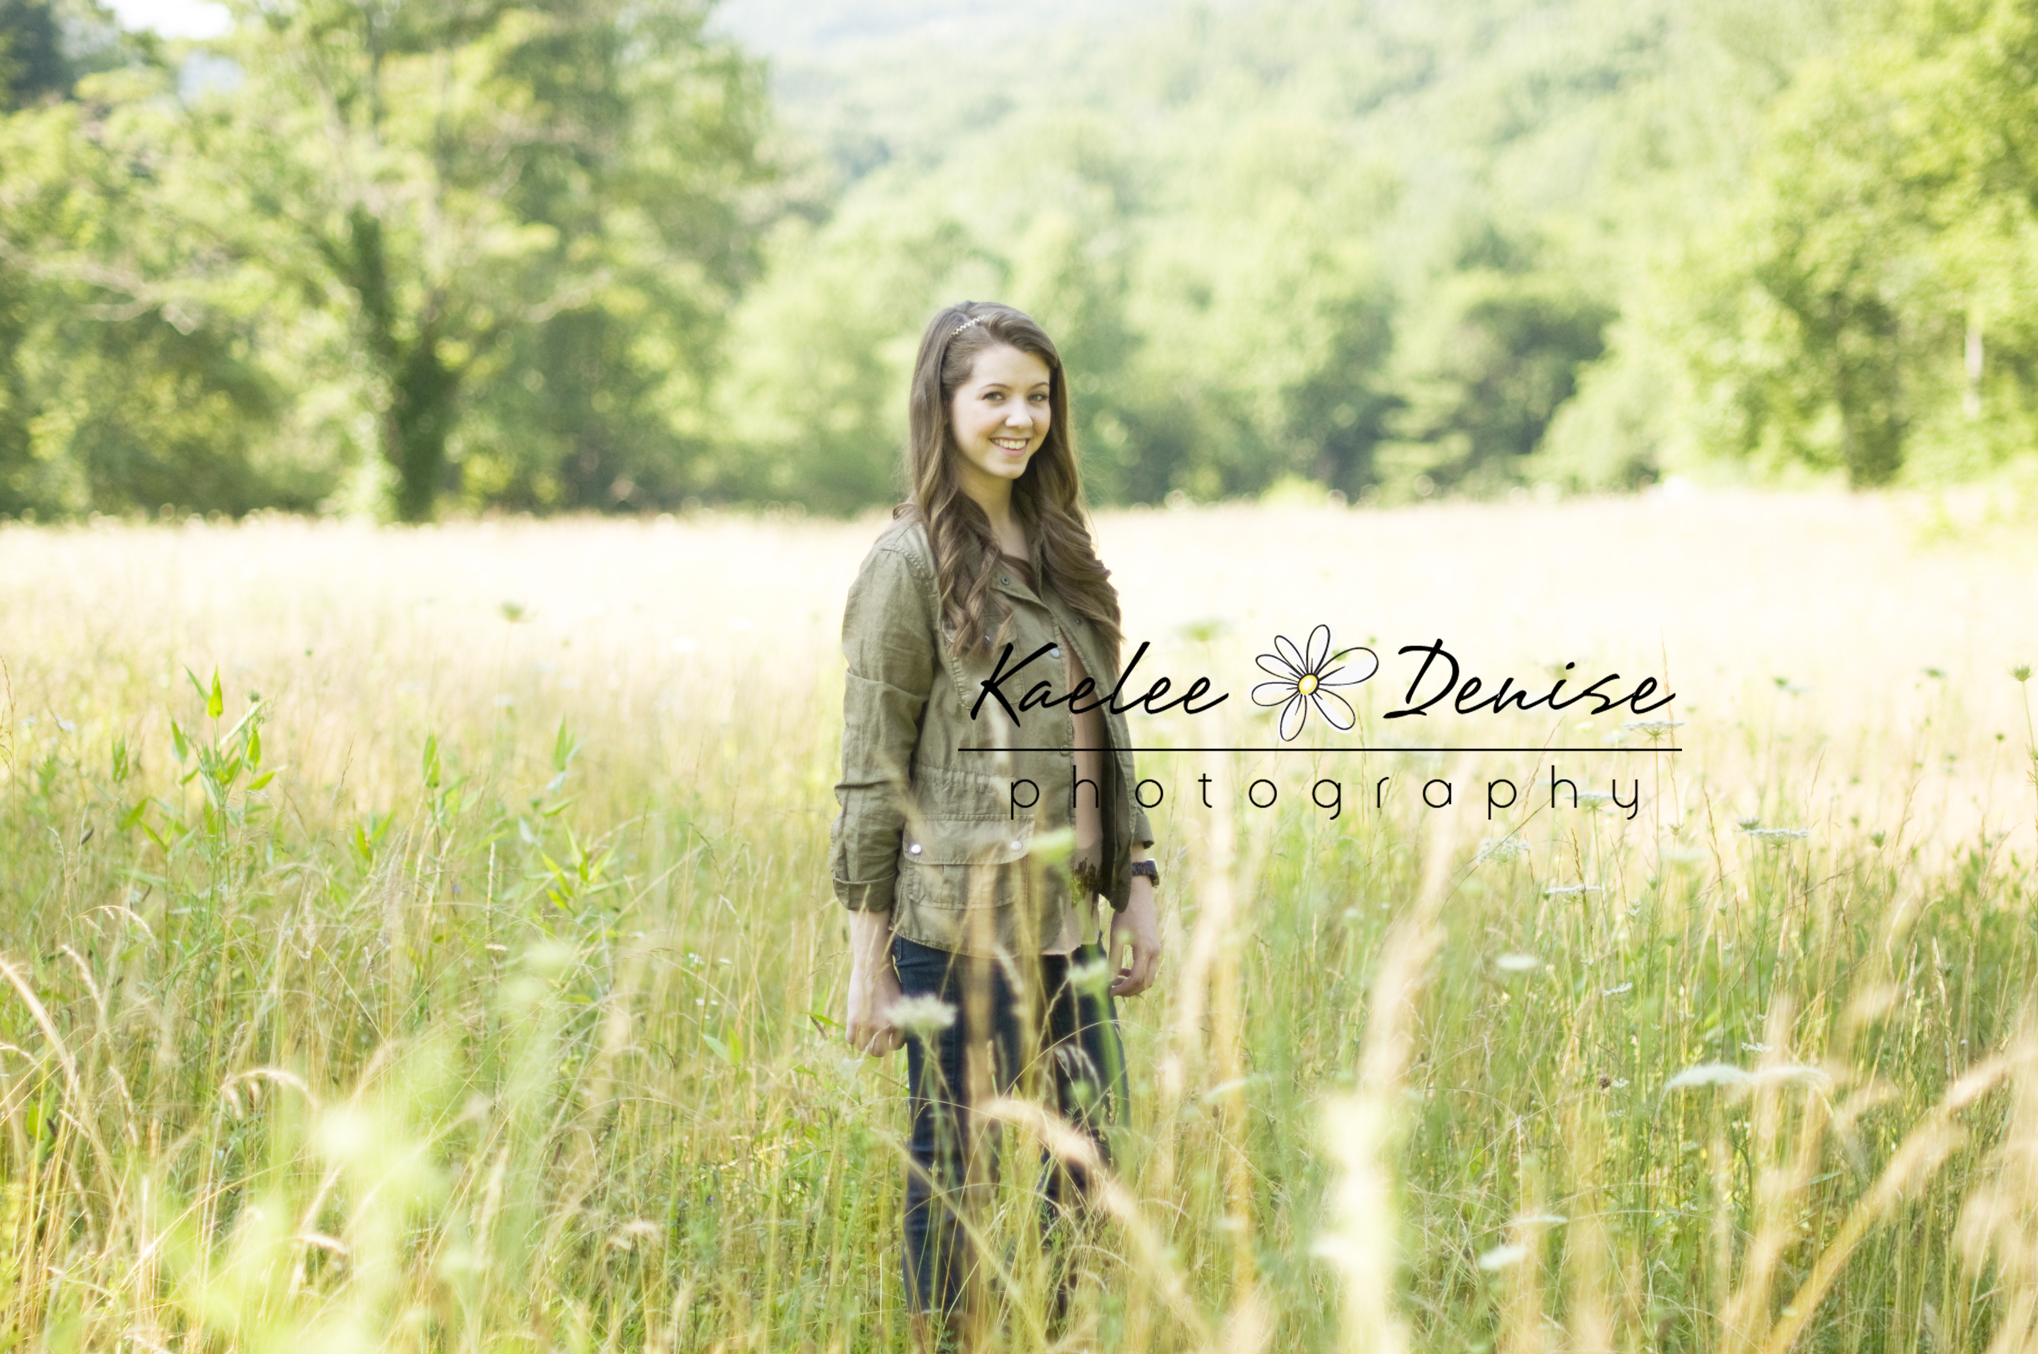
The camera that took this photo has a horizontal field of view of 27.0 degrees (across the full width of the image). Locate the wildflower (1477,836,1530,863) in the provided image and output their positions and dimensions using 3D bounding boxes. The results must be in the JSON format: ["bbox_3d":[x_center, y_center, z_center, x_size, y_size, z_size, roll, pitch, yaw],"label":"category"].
[{"bbox_3d":[0.651,0.231,5.700,0.071,0.033,0.071,0,2,0],"label":"wildflower"}]

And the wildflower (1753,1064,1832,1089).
[{"bbox_3d":[0.767,0.396,4.200,0.076,0.024,0.076,0,2,0],"label":"wildflower"}]

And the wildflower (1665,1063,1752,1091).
[{"bbox_3d":[0.683,0.396,4.200,0.082,0.024,0.082,0,2,0],"label":"wildflower"}]

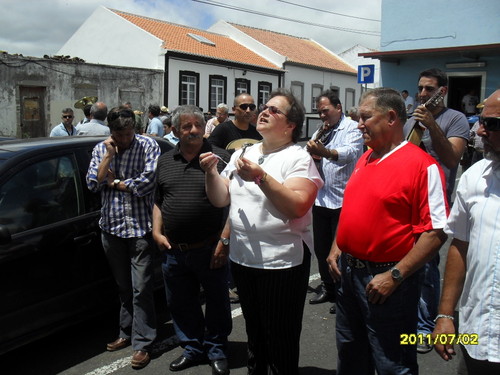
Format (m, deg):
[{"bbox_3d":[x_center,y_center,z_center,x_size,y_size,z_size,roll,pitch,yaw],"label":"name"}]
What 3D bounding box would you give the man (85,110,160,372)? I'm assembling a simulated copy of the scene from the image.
[{"bbox_3d":[-0.806,0.313,3.211,0.480,1.634,0.420,1,9,-5],"label":"man"}]

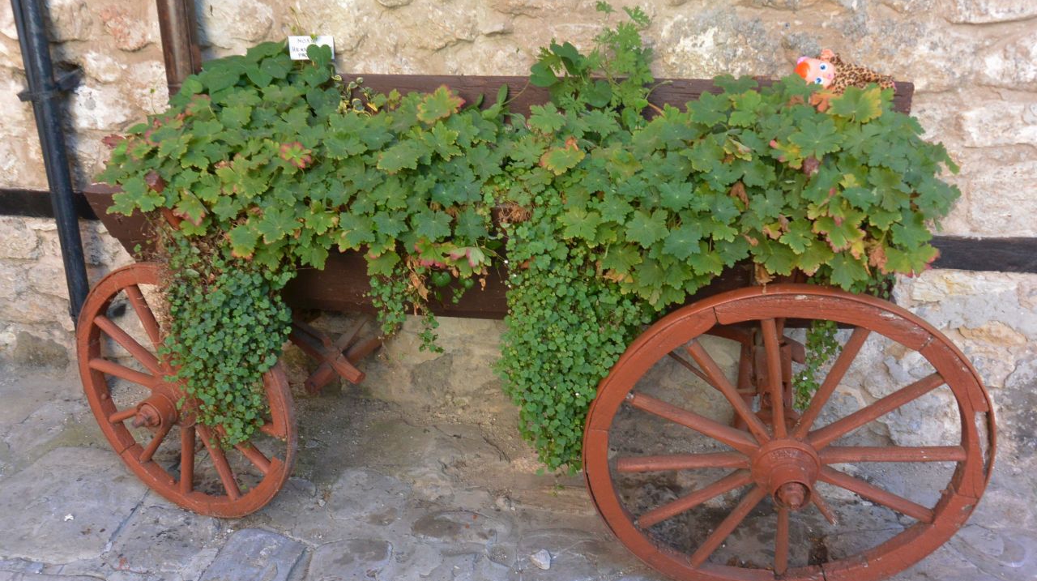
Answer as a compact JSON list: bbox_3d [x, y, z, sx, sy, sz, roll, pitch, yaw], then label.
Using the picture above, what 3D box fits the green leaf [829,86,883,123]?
[{"bbox_3d":[0.772,-0.425,1.780,0.115,0.082,0.028,4,-5,9],"label":"green leaf"}]

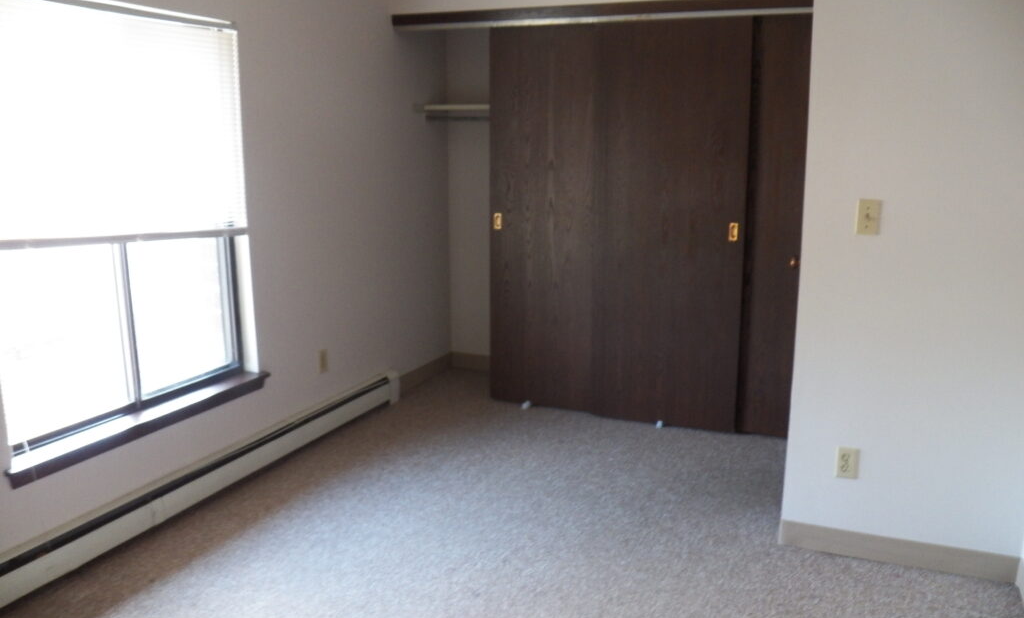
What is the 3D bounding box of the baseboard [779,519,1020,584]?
[{"bbox_3d":[1.312,0.829,2.852,0.737,0.094,0.016,5,12,22],"label":"baseboard"}]

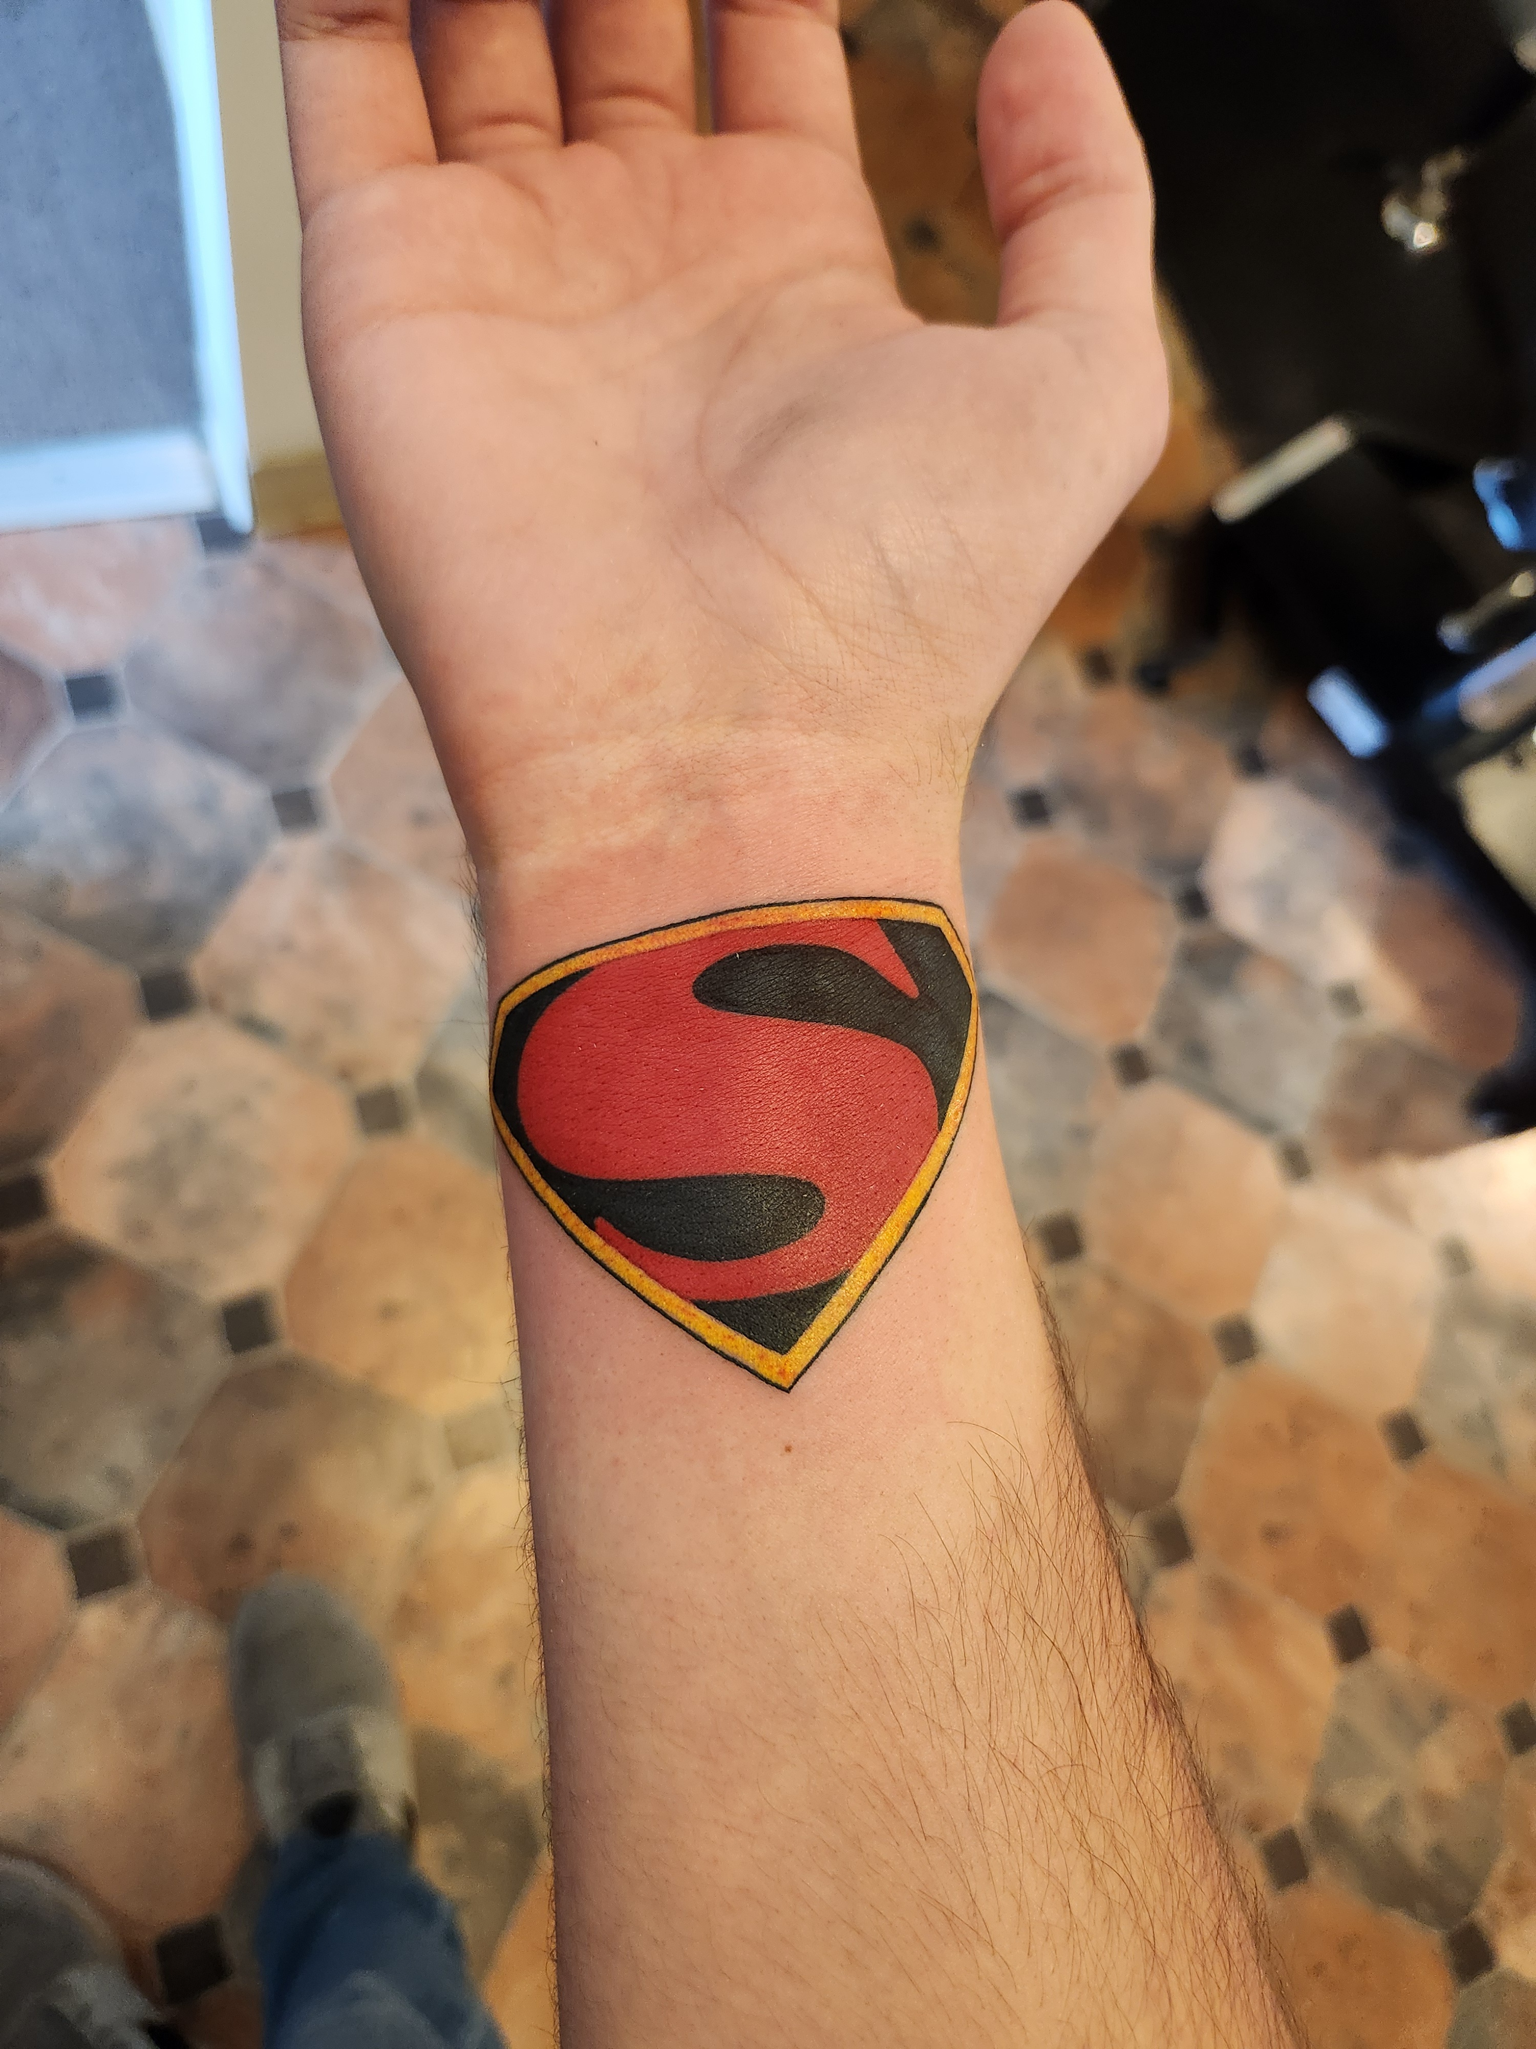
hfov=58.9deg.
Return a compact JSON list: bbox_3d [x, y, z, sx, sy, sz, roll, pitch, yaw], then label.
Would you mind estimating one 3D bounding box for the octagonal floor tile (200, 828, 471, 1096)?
[{"bbox_3d":[-0.372,-0.058,1.192,0.193,0.010,0.193,30,69,-6],"label":"octagonal floor tile"}]

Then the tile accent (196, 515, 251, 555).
[{"bbox_3d":[-0.503,-0.454,1.270,0.040,0.010,0.040,-15,79,-19],"label":"tile accent"}]

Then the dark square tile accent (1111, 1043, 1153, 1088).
[{"bbox_3d":[0.372,0.043,1.403,0.037,0.010,0.037,-15,79,-19],"label":"dark square tile accent"}]

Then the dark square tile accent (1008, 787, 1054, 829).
[{"bbox_3d":[0.286,-0.234,1.480,0.041,0.010,0.041,-15,79,-19],"label":"dark square tile accent"}]

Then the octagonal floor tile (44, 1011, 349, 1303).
[{"bbox_3d":[-0.476,0.113,1.165,0.201,0.010,0.201,30,69,-6],"label":"octagonal floor tile"}]

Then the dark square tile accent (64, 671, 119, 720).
[{"bbox_3d":[-0.612,-0.299,1.246,0.041,0.010,0.041,-15,79,-19],"label":"dark square tile accent"}]

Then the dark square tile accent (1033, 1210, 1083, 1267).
[{"bbox_3d":[0.282,0.209,1.330,0.037,0.010,0.037,-15,79,-19],"label":"dark square tile accent"}]

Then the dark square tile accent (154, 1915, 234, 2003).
[{"bbox_3d":[-0.411,0.668,0.972,0.040,0.010,0.040,-15,79,-19],"label":"dark square tile accent"}]

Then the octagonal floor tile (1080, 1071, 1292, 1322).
[{"bbox_3d":[0.422,0.178,1.398,0.201,0.010,0.201,30,69,-6],"label":"octagonal floor tile"}]

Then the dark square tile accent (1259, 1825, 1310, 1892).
[{"bbox_3d":[0.461,0.749,1.225,0.037,0.010,0.037,-15,79,-19],"label":"dark square tile accent"}]

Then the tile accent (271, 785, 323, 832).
[{"bbox_3d":[-0.432,-0.197,1.267,0.041,0.010,0.041,-15,79,-19],"label":"tile accent"}]

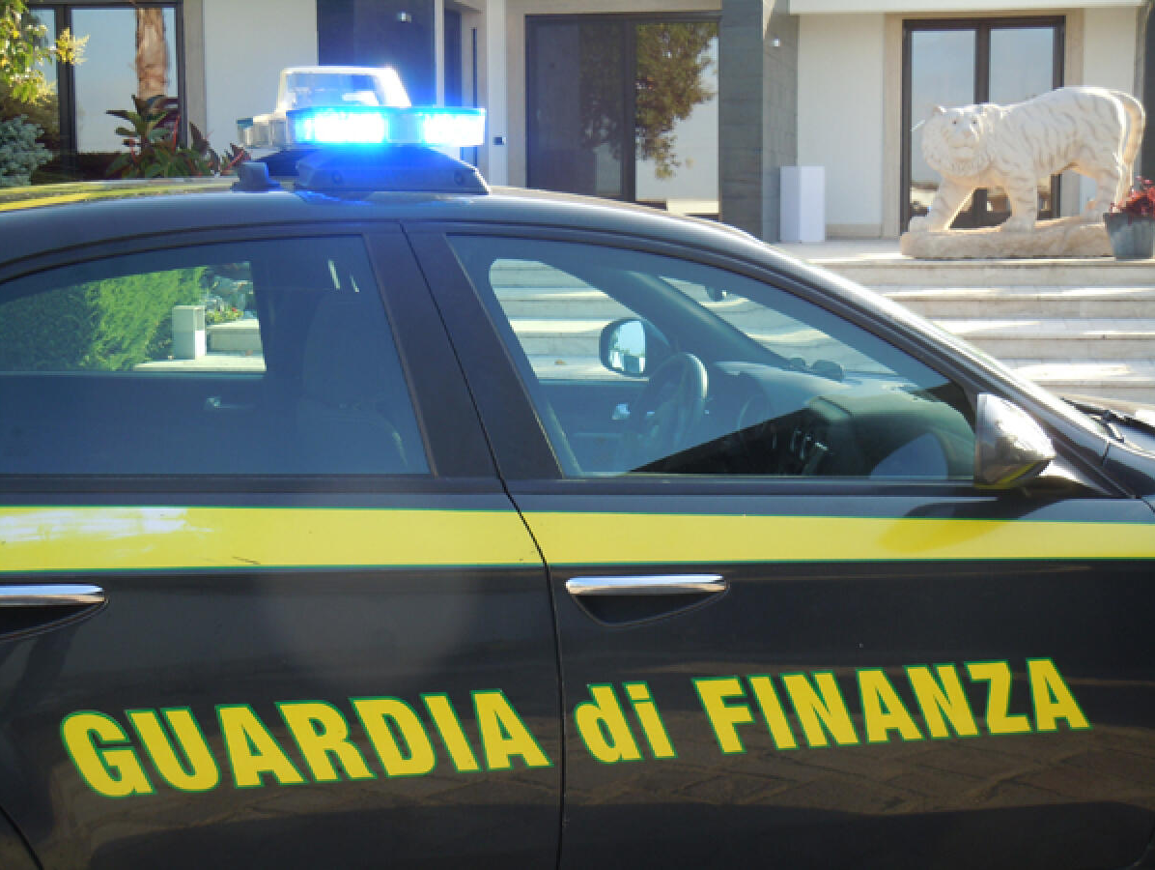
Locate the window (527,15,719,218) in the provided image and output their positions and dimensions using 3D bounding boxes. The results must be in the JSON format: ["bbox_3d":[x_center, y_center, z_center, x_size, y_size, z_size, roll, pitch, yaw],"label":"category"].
[{"bbox_3d":[0.441,-2.932,18.331,1.853,1.936,0.120,1,7,7],"label":"window"}]

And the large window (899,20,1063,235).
[{"bbox_3d":[3.963,-3.007,19.331,1.548,2.099,0.120,1,7,7],"label":"large window"}]

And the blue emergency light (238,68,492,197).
[{"bbox_3d":[-0.436,-0.554,3.638,0.339,0.228,0.981,-3,8,-17],"label":"blue emergency light"}]

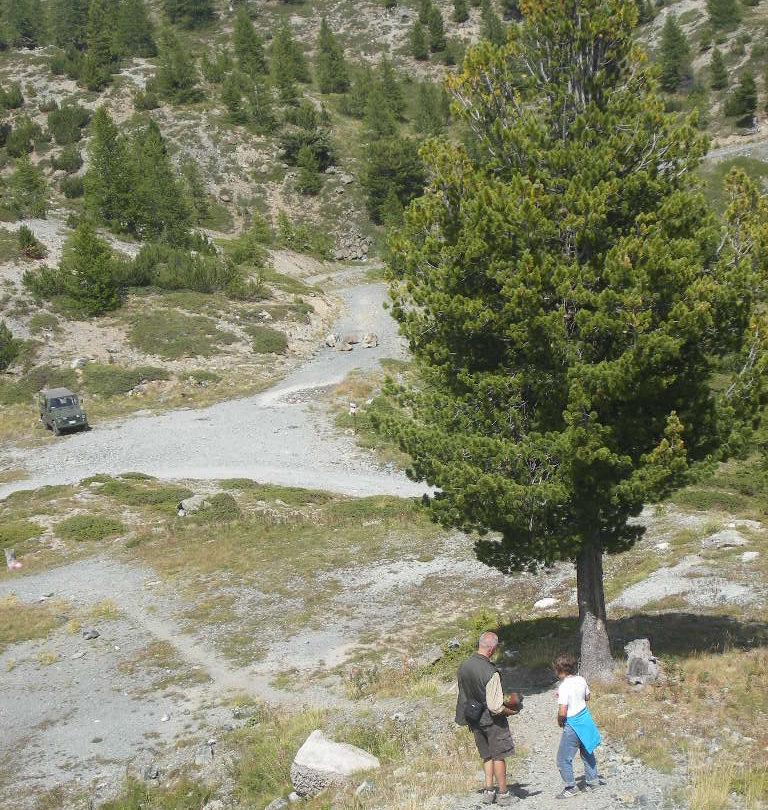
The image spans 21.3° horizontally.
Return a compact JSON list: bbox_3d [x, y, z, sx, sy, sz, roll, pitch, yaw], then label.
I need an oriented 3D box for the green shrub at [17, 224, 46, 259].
[{"bbox_3d":[-20.198,-9.378,117.000,1.700,1.900,1.600,0,11,0],"label":"green shrub"}]

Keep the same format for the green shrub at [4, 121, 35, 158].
[{"bbox_3d":[-24.387,-17.827,137.000,2.100,2.200,2.000,0,11,0],"label":"green shrub"}]

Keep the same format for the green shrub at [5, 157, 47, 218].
[{"bbox_3d":[-21.877,-13.393,125.000,2.400,3.500,2.300,0,11,0],"label":"green shrub"}]

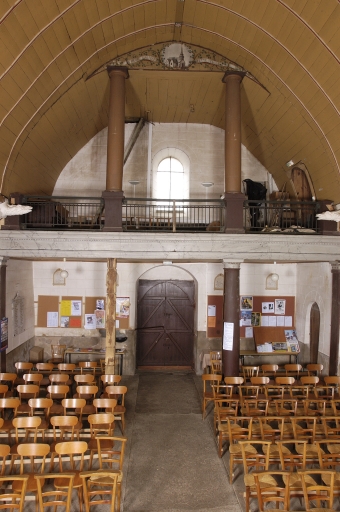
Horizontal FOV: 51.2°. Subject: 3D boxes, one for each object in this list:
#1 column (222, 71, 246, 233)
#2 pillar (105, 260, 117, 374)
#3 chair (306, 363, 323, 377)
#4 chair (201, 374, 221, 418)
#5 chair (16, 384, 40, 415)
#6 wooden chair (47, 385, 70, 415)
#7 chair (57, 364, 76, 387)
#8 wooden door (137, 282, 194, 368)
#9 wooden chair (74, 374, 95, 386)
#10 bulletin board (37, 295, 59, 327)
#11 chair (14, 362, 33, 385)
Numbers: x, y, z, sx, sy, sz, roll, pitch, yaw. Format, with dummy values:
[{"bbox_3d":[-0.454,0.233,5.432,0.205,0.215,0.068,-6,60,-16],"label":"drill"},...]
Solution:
[{"bbox_3d":[1.445,-2.325,8.190,0.470,3.652,0.470,1,-1,-3],"label":"column"},{"bbox_3d":[-1.286,1.673,7.756,0.210,3.238,0.210,1,-2,-3],"label":"pillar"},{"bbox_3d":[3.613,3.099,8.604,0.430,0.790,0.450,1,-1,-3],"label":"chair"},{"bbox_3d":[0.923,2.955,7.463,0.420,0.780,0.470,1,-2,-2],"label":"chair"},{"bbox_3d":[-2.758,2.925,6.702,0.430,0.790,0.450,1,-1,-3],"label":"chair"},{"bbox_3d":[-2.170,2.937,6.713,0.430,0.790,0.450,1,-1,-3],"label":"wooden chair"},{"bbox_3d":[-2.323,2.864,7.820,0.430,0.820,0.480,1,-2,-5],"label":"chair"},{"bbox_3d":[-0.113,2.100,10.909,1.724,2.691,0.100,1,-1,-3],"label":"wooden door"},{"bbox_3d":[-1.739,2.850,7.050,0.430,0.820,0.480,1,-2,-6],"label":"wooden chair"},{"bbox_3d":[-3.357,1.543,9.820,0.590,0.890,0.030,1,-2,-3],"label":"bulletin board"},{"bbox_3d":[-3.484,2.952,8.279,0.430,0.790,0.450,1,-1,-3],"label":"chair"}]

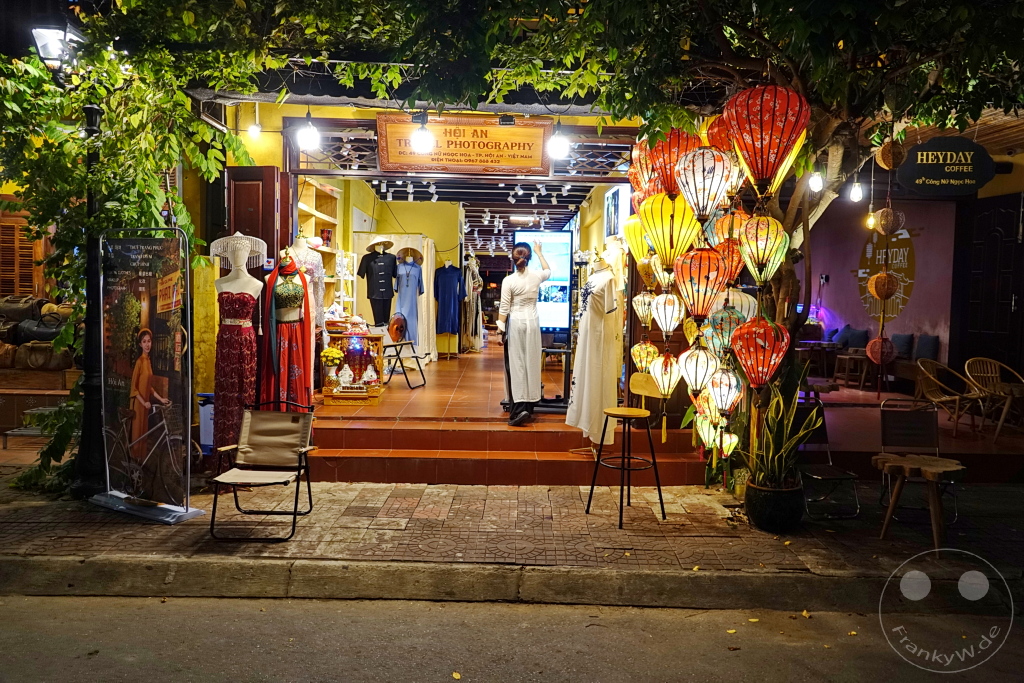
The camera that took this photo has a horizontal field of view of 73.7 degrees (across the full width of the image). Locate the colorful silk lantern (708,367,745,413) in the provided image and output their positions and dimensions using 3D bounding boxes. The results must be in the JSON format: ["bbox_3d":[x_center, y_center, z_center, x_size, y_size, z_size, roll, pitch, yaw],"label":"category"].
[{"bbox_3d":[1.458,0.334,4.650,0.245,0.325,0.245,1,4,-1],"label":"colorful silk lantern"}]

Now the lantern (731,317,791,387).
[{"bbox_3d":[1.718,0.076,4.720,0.415,0.500,0.415,1,4,0],"label":"lantern"}]

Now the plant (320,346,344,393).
[{"bbox_3d":[-1.762,0.275,6.700,0.236,0.442,0.236,1,4,0],"label":"plant"}]

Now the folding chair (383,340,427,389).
[{"bbox_3d":[-1.312,0.148,7.890,0.600,0.745,0.540,2,4,13],"label":"folding chair"}]

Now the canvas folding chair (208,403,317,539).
[{"bbox_3d":[-1.612,0.833,4.457,0.540,0.770,0.620,1,4,-3],"label":"canvas folding chair"}]

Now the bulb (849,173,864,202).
[{"bbox_3d":[2.296,-1.020,4.550,0.078,0.185,0.078,1,4,0],"label":"bulb"}]

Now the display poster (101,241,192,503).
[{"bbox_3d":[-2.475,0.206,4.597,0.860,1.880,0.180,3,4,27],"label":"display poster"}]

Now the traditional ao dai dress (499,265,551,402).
[{"bbox_3d":[0.101,-0.052,6.016,0.440,1.220,0.300,1,4,-1],"label":"traditional ao dai dress"}]

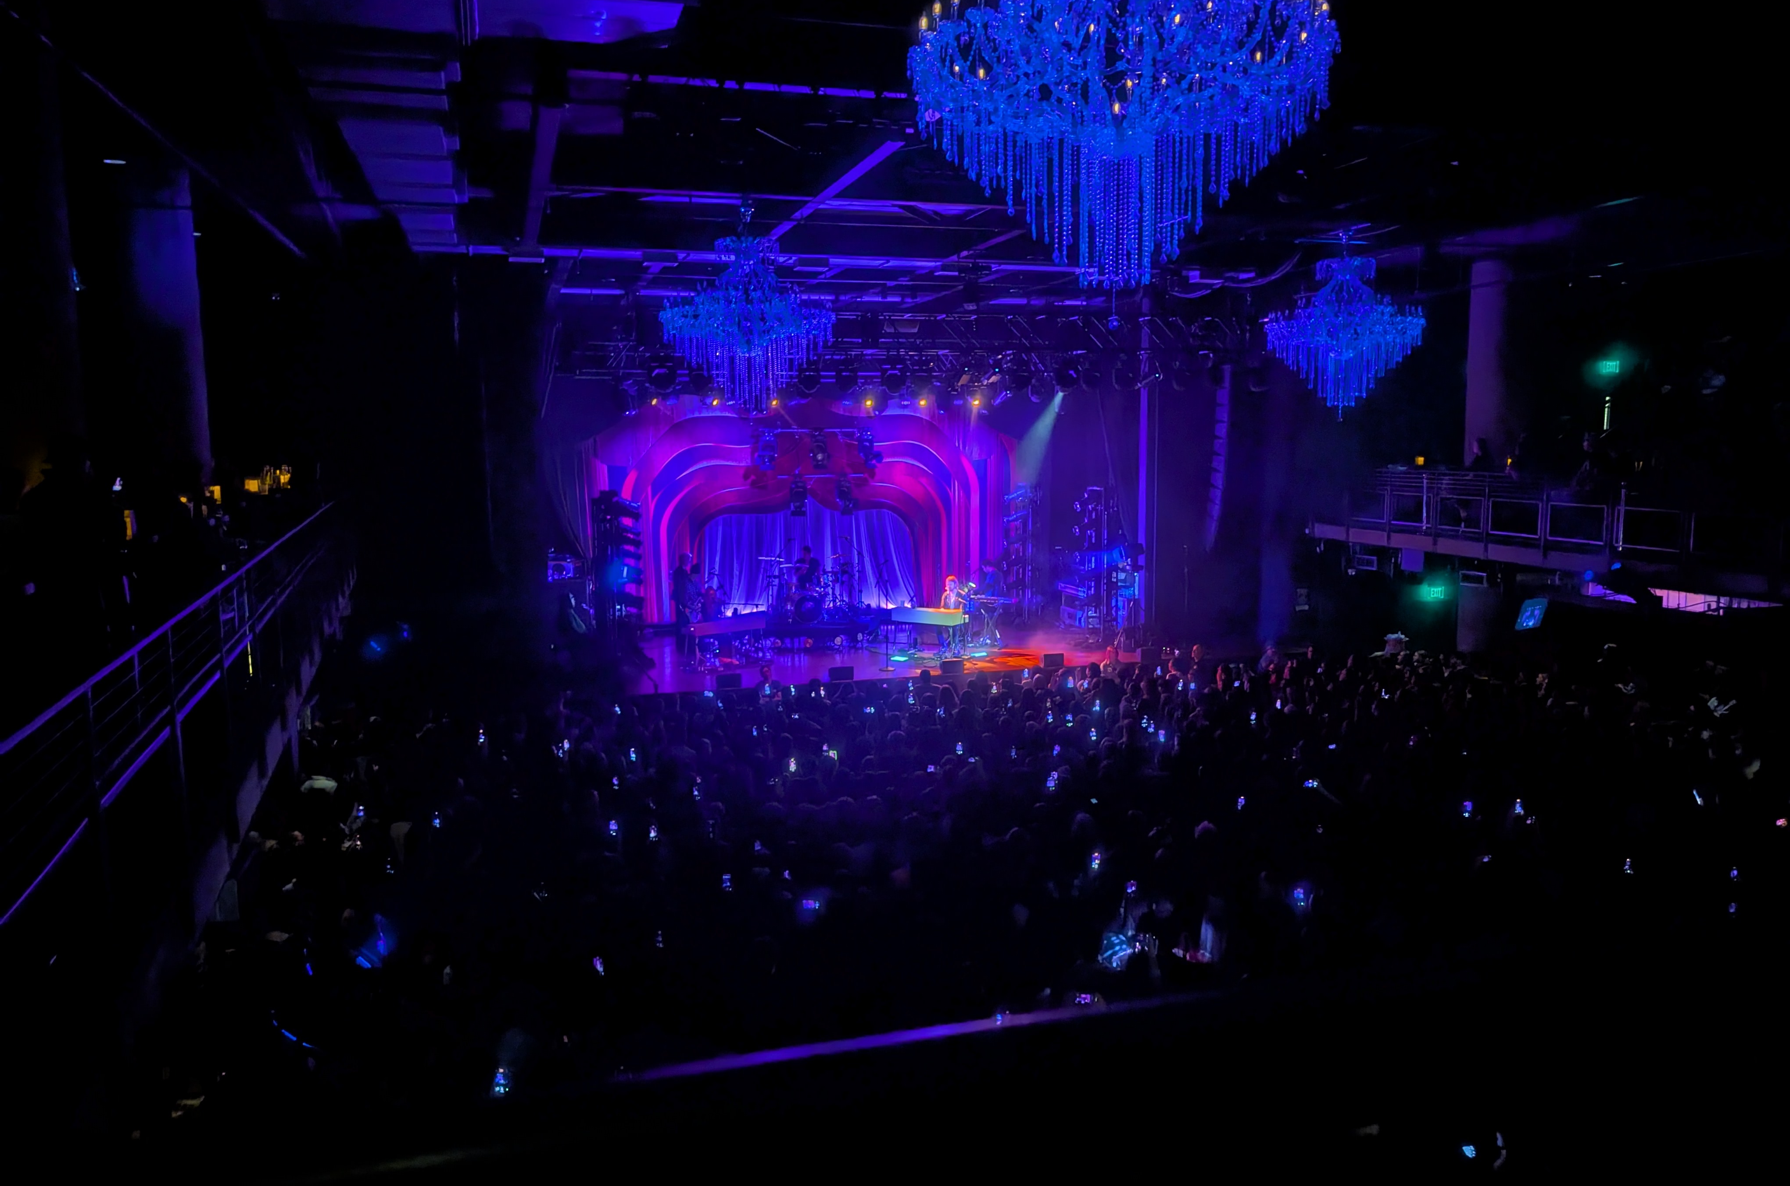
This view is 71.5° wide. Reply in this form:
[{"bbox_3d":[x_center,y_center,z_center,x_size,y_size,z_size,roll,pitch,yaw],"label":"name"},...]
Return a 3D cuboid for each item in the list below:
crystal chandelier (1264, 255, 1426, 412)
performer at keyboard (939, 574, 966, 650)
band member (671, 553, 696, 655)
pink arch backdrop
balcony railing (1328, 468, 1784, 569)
[{"bbox_3d":[6.201,-3.544,17.117,2.100,2.150,2.100,-2,7,-15],"label":"crystal chandelier"},{"bbox_3d":[0.924,0.404,21.886,0.520,1.330,0.650,-2,7,-15],"label":"performer at keyboard"},{"bbox_3d":[-3.756,0.205,21.890,0.450,1.800,0.520,4,8,34],"label":"band member"},{"bbox_3d":[-1.732,-1.755,26.302,9.200,4.600,1.000,-2,7,-15],"label":"pink arch backdrop"},{"bbox_3d":[9.446,-1.281,19.207,0.150,1.150,9.600,-2,7,-15],"label":"balcony railing"}]

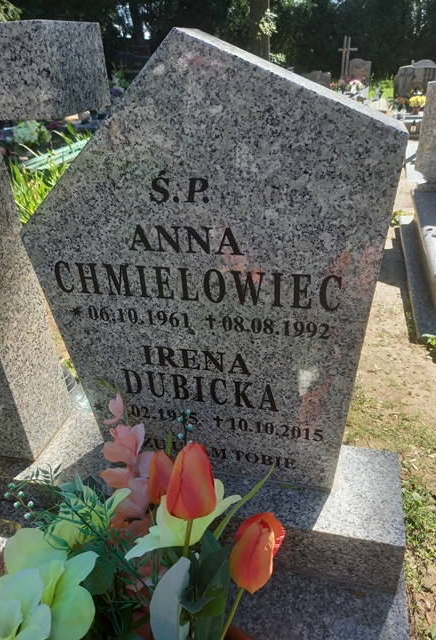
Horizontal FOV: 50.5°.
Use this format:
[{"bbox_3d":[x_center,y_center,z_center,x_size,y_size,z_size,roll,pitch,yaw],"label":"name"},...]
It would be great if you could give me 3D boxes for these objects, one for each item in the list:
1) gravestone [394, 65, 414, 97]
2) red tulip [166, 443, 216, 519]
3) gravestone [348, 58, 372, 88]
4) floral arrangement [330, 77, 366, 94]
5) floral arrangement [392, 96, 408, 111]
[{"bbox_3d":[3.162,-4.007,7.896,0.320,0.618,0.120,4,29,15],"label":"gravestone"},{"bbox_3d":[-0.025,0.149,0.428,0.046,0.072,0.046,6,7,-1],"label":"red tulip"},{"bbox_3d":[3.084,-5.335,10.008,0.457,0.574,0.100,4,29,15],"label":"gravestone"},{"bbox_3d":[2.722,-4.916,9.677,0.659,0.333,0.360,4,29,15],"label":"floral arrangement"},{"bbox_3d":[3.047,-3.626,7.741,0.250,0.227,0.240,4,29,15],"label":"floral arrangement"}]

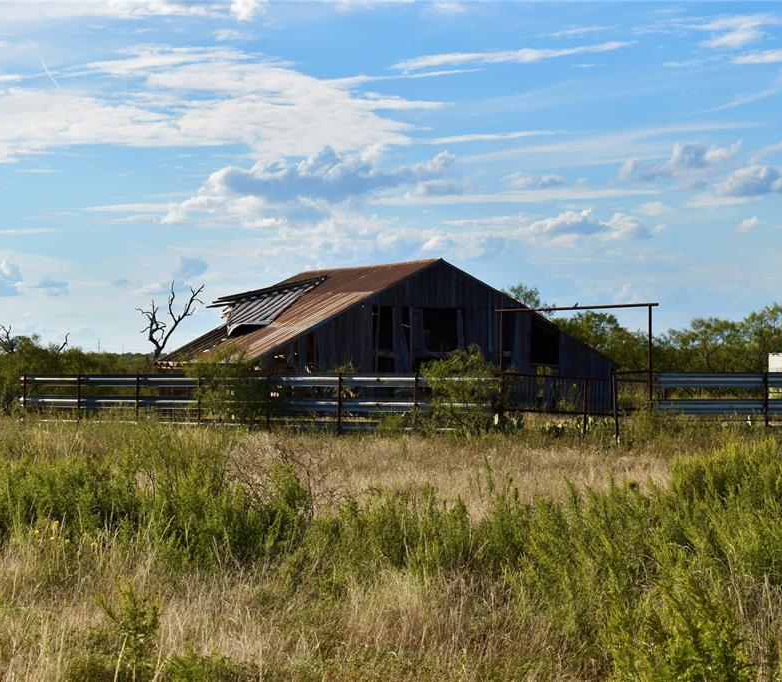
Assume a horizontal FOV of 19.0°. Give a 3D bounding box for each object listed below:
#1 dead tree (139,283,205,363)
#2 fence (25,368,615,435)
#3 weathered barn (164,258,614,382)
[{"bbox_3d":[-10.000,0.171,105.000,3.100,5.750,2.800,0,-1,0],"label":"dead tree"},{"bbox_3d":[-3.200,1.544,57.200,20.300,1.550,2.000,-1,-1,41],"label":"fence"},{"bbox_3d":[-0.730,0.008,83.400,13.900,5.420,11.000,0,-1,-27],"label":"weathered barn"}]

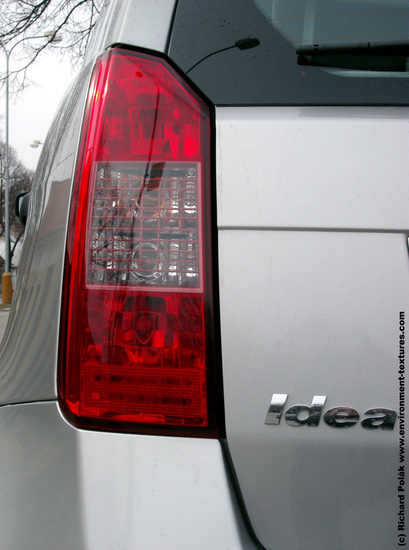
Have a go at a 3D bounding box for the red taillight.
[{"bbox_3d":[-0.075,-0.036,1.402,0.182,0.447,0.135,1,-5,7],"label":"red taillight"}]

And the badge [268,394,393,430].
[{"bbox_3d":[0.141,0.153,1.308,0.148,0.036,0.006,1,-3,12],"label":"badge"}]

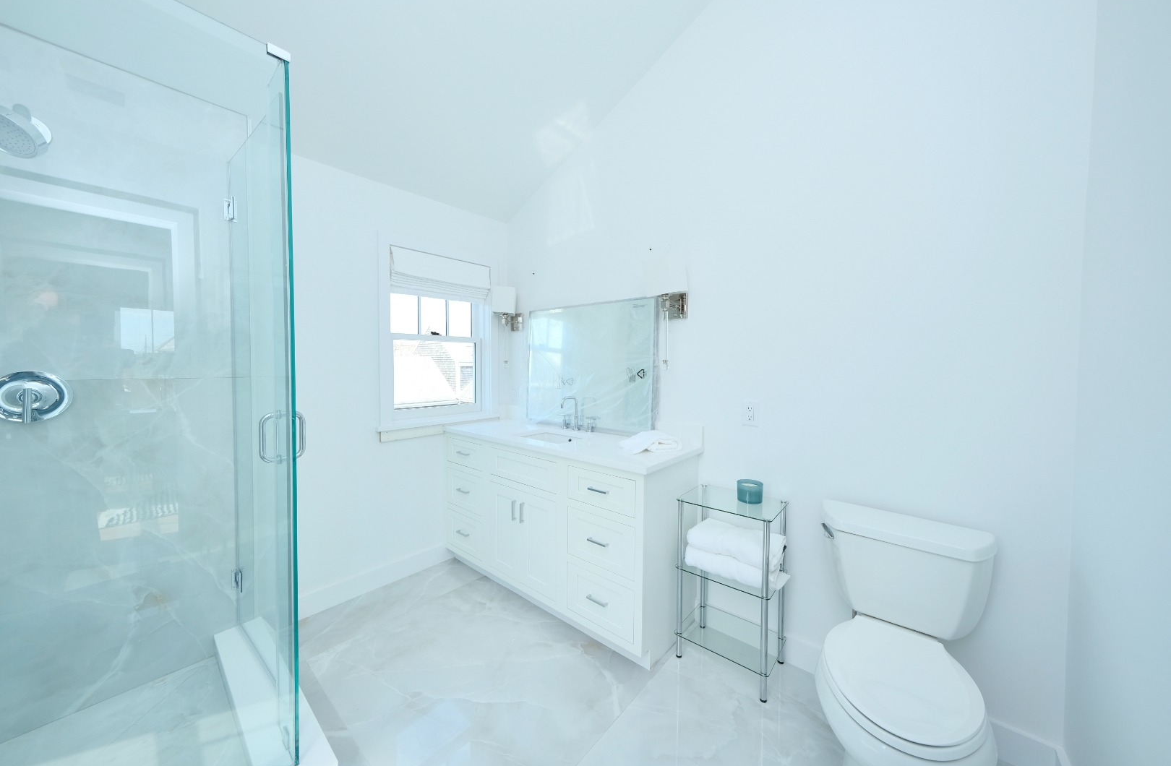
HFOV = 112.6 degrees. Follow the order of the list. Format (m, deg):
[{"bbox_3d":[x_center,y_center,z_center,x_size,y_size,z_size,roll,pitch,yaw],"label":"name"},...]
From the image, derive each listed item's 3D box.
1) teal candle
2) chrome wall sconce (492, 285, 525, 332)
[{"bbox_3d":[0.719,0.473,1.703,0.104,0.082,0.104,2,2,40],"label":"teal candle"},{"bbox_3d":[-0.569,-0.537,2.820,0.155,0.312,0.207,2,2,40],"label":"chrome wall sconce"}]

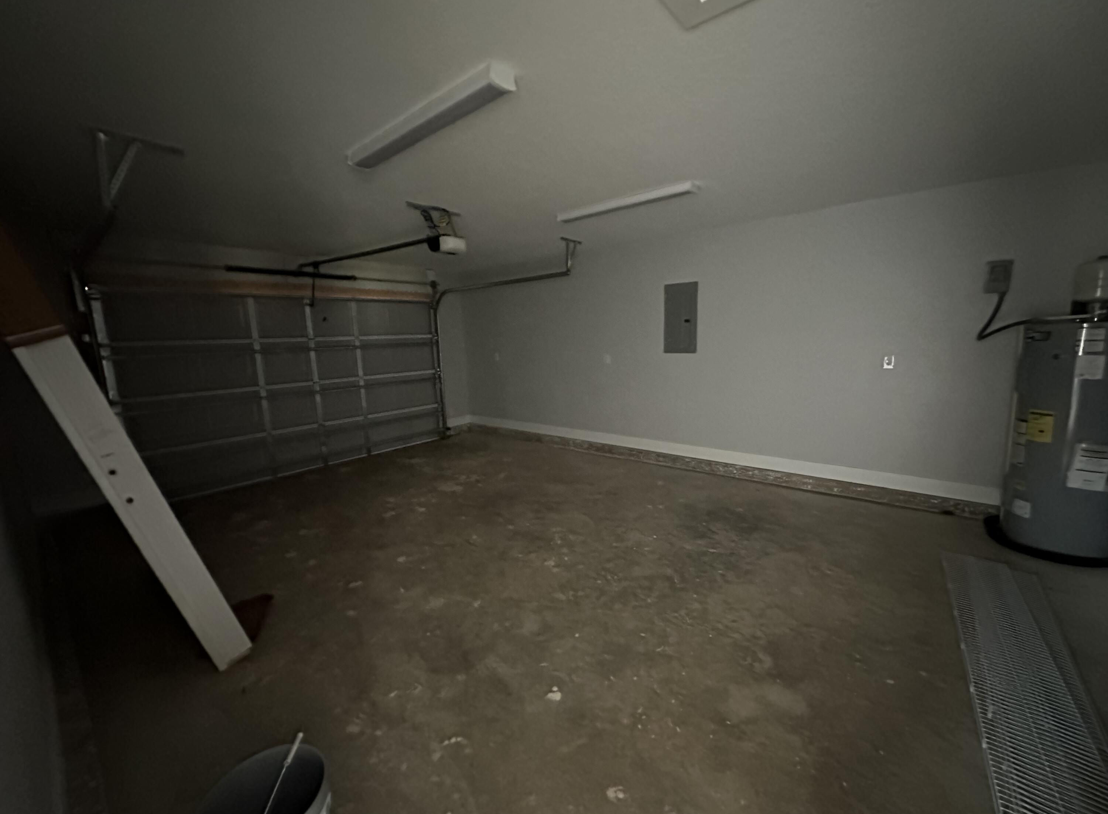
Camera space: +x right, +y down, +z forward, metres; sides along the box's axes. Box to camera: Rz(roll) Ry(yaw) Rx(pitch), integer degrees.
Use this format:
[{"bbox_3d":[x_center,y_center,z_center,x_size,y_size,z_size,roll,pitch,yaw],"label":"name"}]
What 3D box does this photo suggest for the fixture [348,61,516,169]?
[{"bbox_3d":[-0.670,-1.377,2.208,1.220,0.075,0.135,6,12,40],"label":"fixture"}]

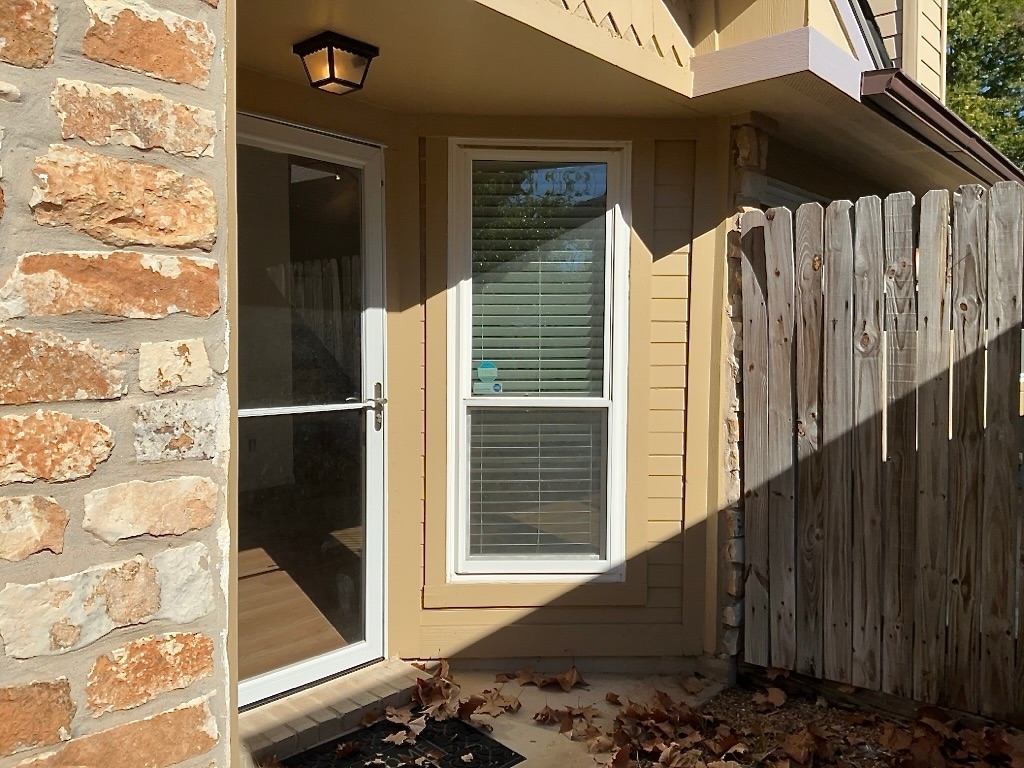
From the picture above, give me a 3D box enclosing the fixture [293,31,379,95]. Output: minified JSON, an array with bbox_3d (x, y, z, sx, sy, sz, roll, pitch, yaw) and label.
[{"bbox_3d":[-0.552,-0.995,2.517,0.191,0.128,0.191,3,4,42],"label":"fixture"}]

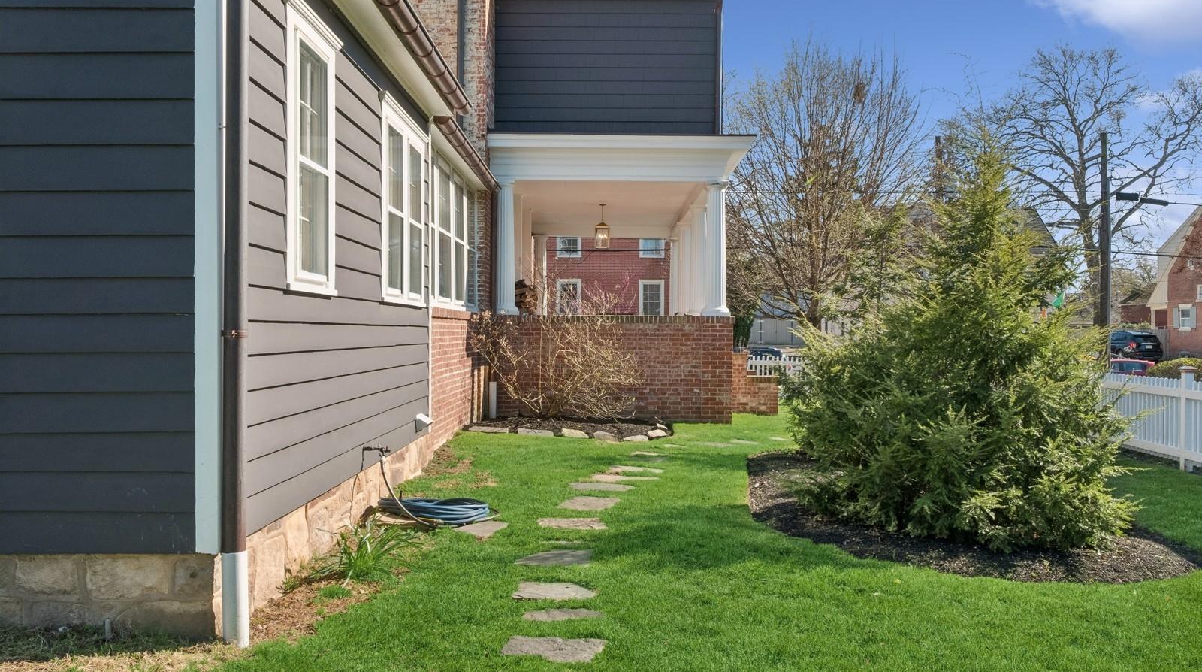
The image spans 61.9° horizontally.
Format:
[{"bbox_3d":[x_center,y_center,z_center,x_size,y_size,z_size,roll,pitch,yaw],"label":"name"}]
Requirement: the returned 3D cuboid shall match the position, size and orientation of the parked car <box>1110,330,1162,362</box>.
[{"bbox_3d":[28.500,0.620,55.200,1.920,1.740,4.800,0,0,-13],"label":"parked car"}]

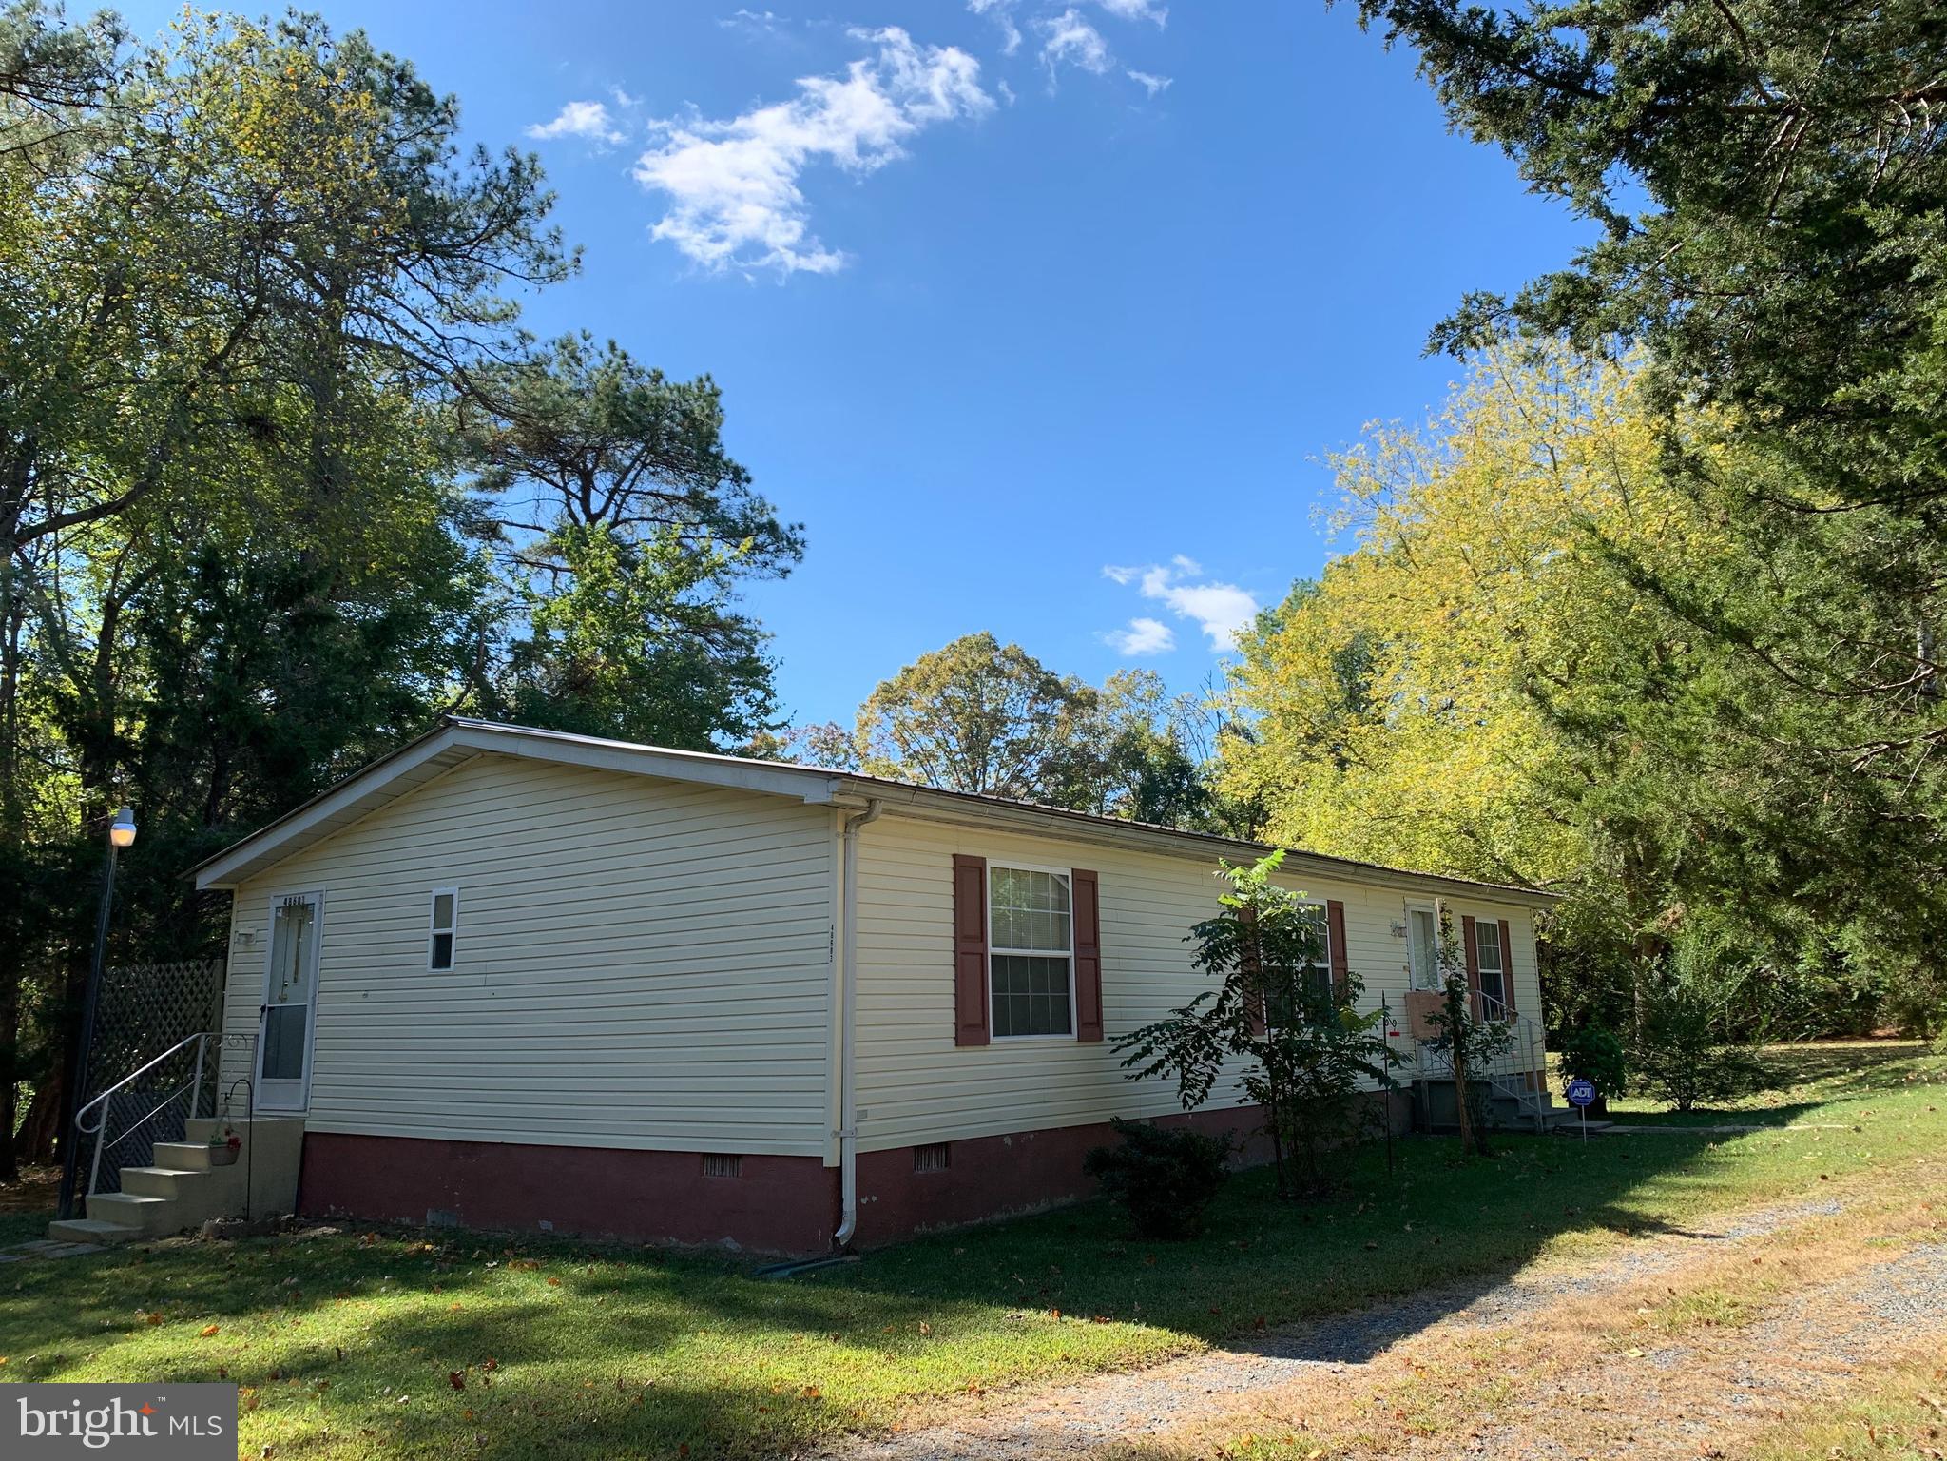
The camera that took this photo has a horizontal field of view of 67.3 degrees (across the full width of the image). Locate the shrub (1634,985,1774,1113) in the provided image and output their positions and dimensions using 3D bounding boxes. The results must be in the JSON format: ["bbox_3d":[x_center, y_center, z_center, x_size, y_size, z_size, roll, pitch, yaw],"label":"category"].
[{"bbox_3d":[9.730,4.312,19.830,1.815,1.649,1.815,-7,-12,25],"label":"shrub"}]

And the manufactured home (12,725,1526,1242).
[{"bbox_3d":[0.513,2.988,17.826,9.050,4.130,16.400,-10,-14,36],"label":"manufactured home"}]

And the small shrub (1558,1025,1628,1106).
[{"bbox_3d":[8.155,4.490,19.416,0.929,1.220,0.929,-6,-12,22],"label":"small shrub"}]

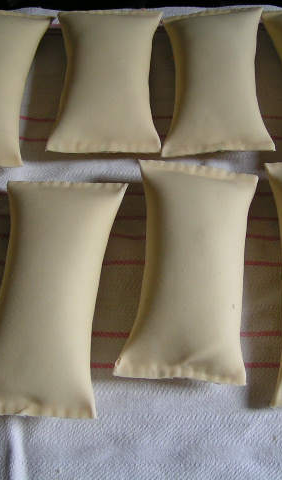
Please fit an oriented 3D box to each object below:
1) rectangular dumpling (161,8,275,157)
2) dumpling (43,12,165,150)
[{"bbox_3d":[0.061,-0.136,0.564,0.085,0.033,0.158,1,59,1],"label":"rectangular dumpling"},{"bbox_3d":[-0.027,-0.136,0.564,0.089,0.033,0.154,1,59,0],"label":"dumpling"}]

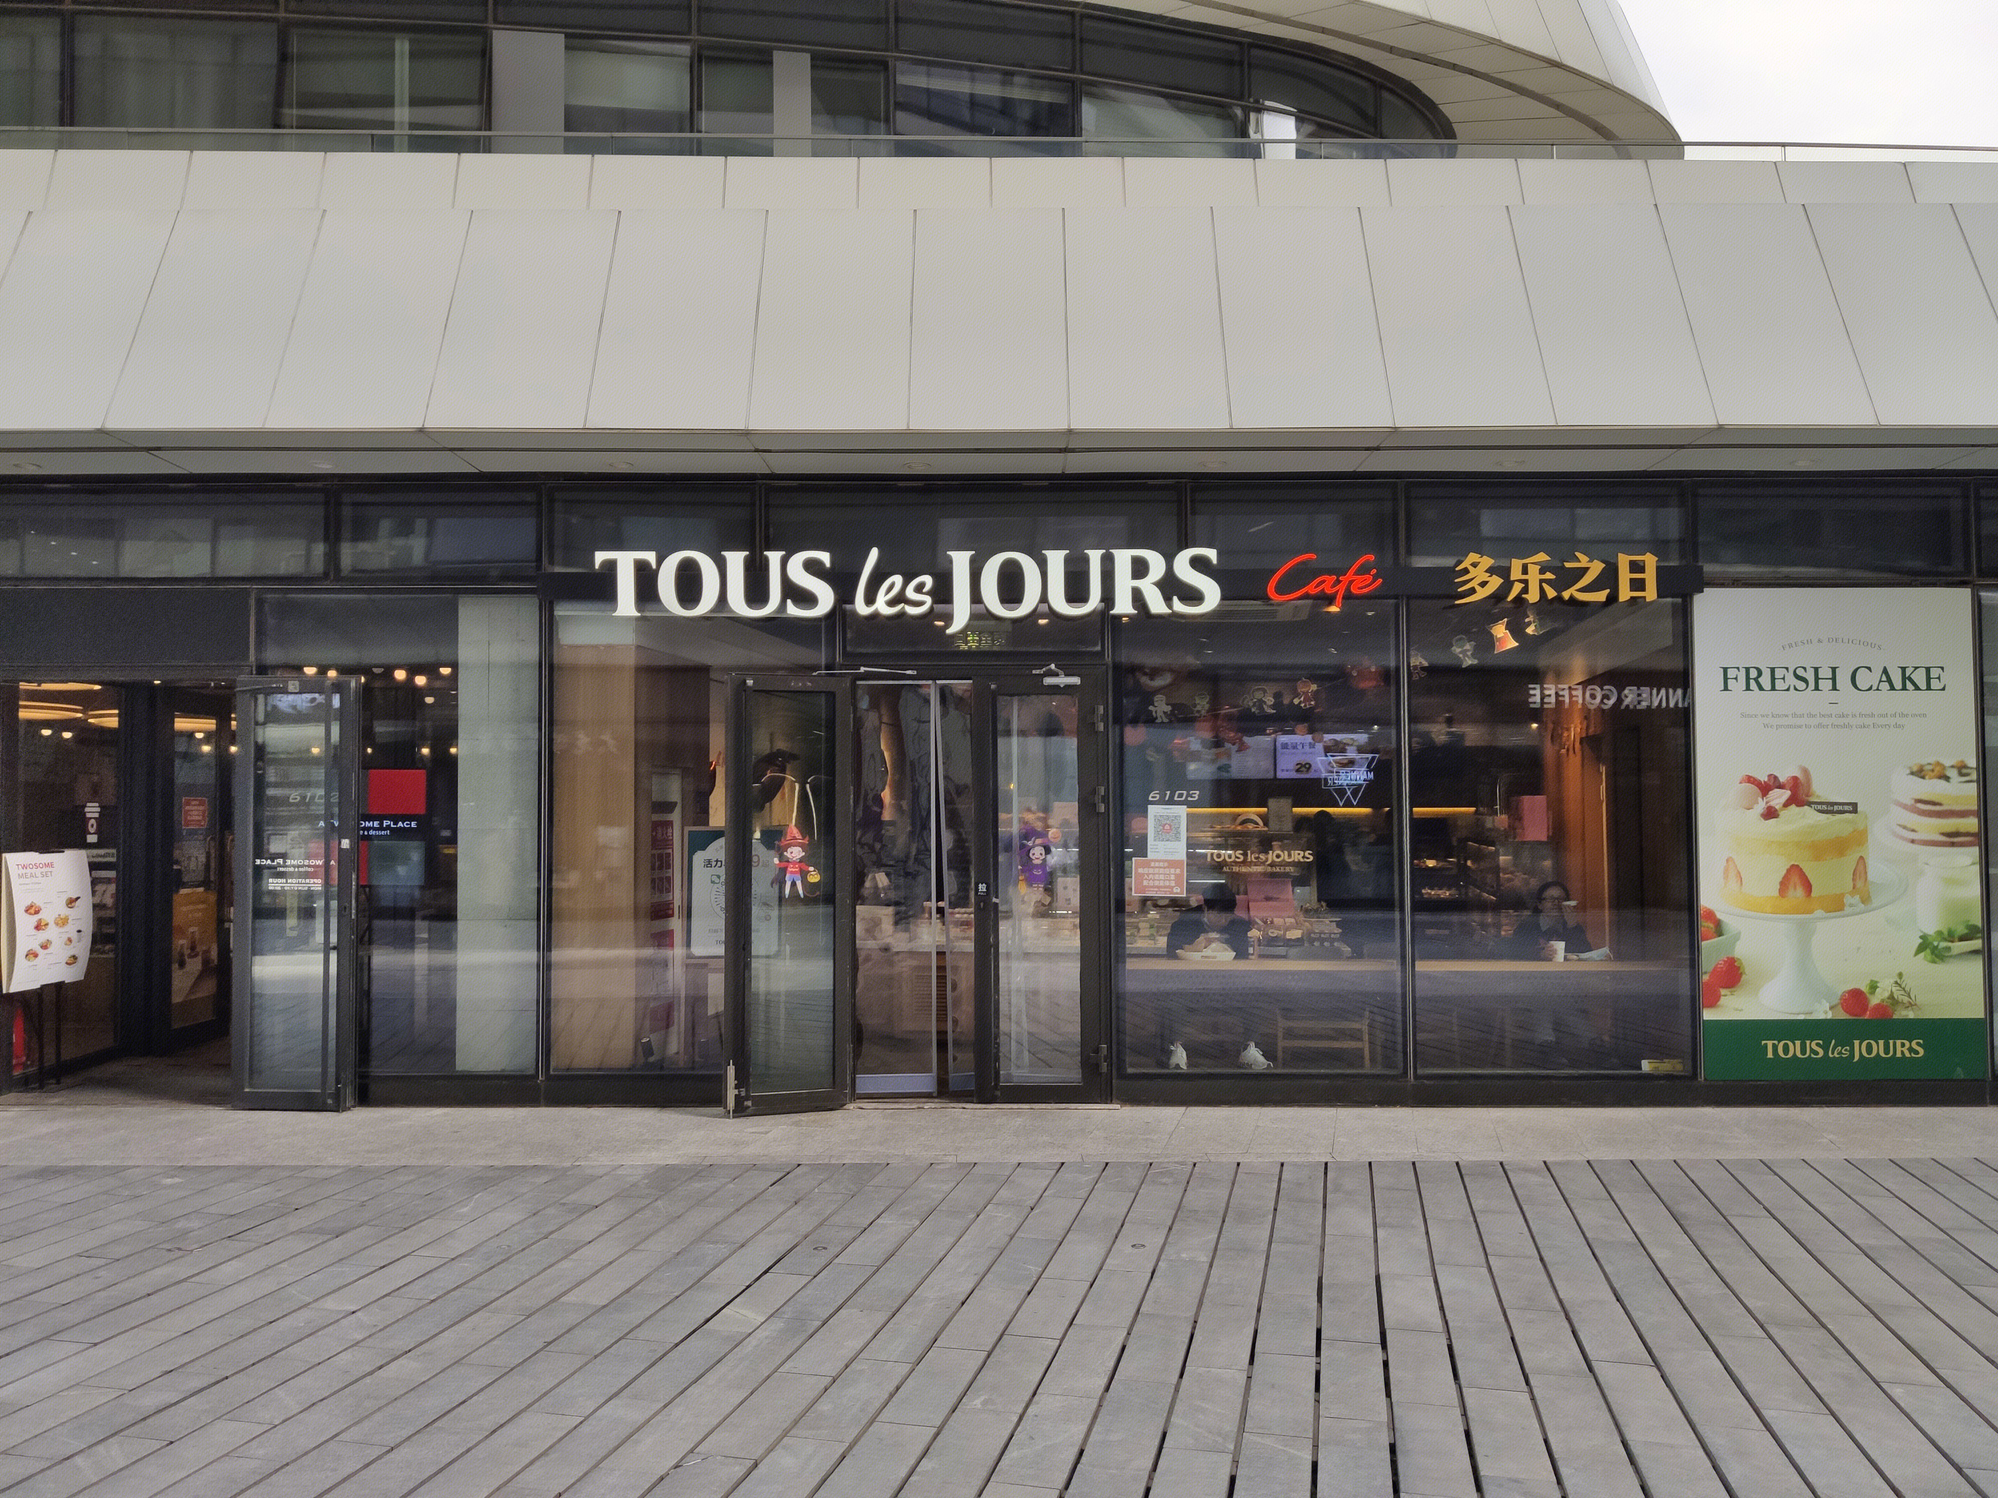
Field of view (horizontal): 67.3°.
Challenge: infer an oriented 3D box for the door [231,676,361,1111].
[{"bbox_3d":[-3.817,0.778,8.110,0.653,2.328,0.070,0,-2,10],"label":"door"}]

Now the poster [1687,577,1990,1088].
[{"bbox_3d":[4.600,0.457,8.217,1.551,2.680,0.030,0,-2,0],"label":"poster"}]

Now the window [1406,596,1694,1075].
[{"bbox_3d":[3.033,0.459,8.258,1.585,2.652,0.080,0,-2,0],"label":"window"}]

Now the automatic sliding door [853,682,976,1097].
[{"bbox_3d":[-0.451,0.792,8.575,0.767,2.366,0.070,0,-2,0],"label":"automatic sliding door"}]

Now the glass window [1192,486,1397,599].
[{"bbox_3d":[1.636,-1.157,8.322,1.140,0.617,0.080,0,-2,0],"label":"glass window"}]

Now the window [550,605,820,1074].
[{"bbox_3d":[-1.709,0.481,8.258,1.508,2.609,0.080,0,-2,0],"label":"window"}]

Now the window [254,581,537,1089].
[{"bbox_3d":[-3.289,0.459,8.223,1.557,2.648,0.080,0,-2,0],"label":"window"}]

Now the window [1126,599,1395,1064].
[{"bbox_3d":[1.437,0.476,8.221,1.565,2.613,0.080,0,-2,0],"label":"window"}]

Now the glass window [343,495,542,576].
[{"bbox_3d":[-3.092,-1.174,8.280,1.094,0.463,0.080,0,-2,0],"label":"glass window"}]

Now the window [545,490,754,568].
[{"bbox_3d":[-1.908,-1.197,8.280,1.154,0.494,0.080,0,-2,0],"label":"window"}]

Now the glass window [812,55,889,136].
[{"bbox_3d":[-1.194,-5.230,12.100,0.616,0.718,0.070,0,-2,-10],"label":"glass window"}]

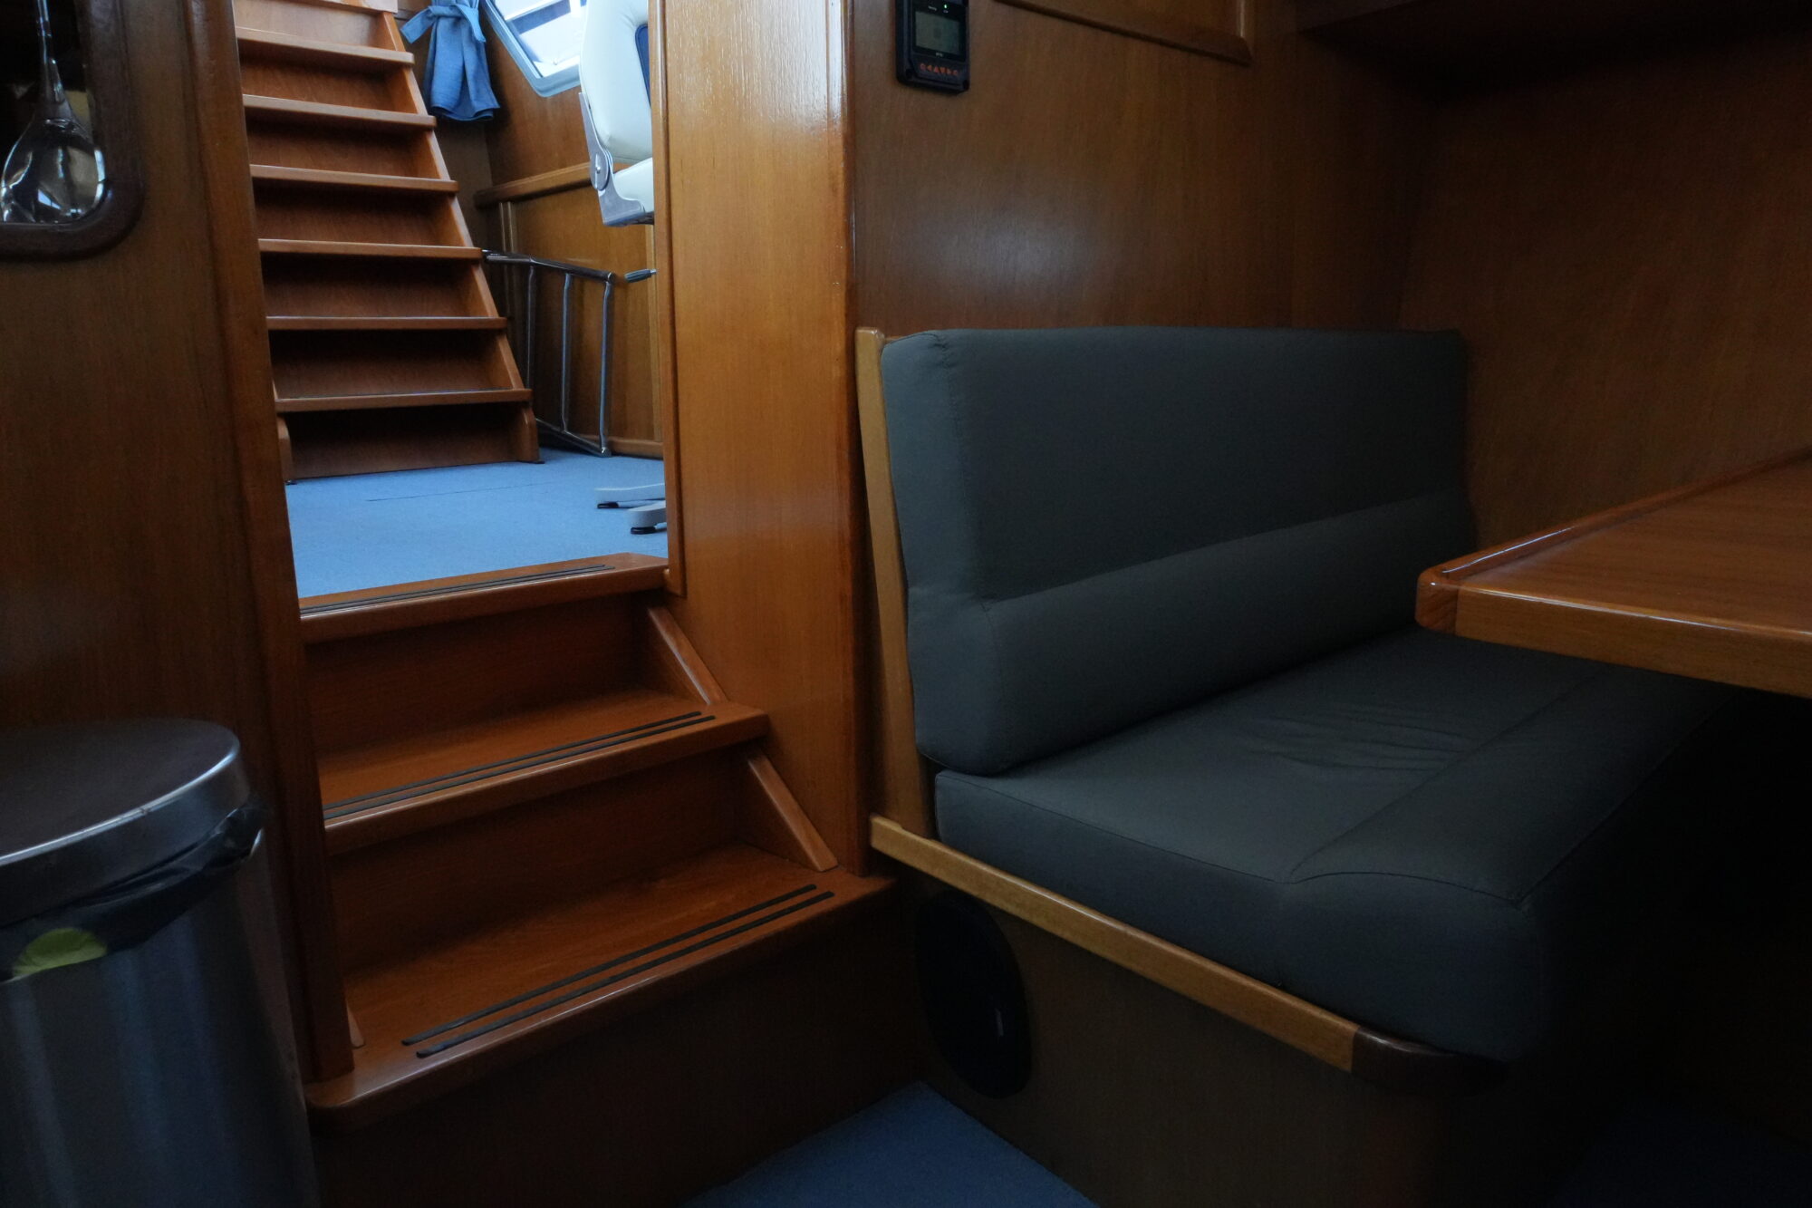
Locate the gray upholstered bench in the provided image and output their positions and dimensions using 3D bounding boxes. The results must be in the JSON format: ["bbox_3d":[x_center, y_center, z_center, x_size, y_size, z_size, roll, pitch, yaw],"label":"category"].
[{"bbox_3d":[0.706,-0.024,1.674,1.284,0.706,0.838,-11,16,-41],"label":"gray upholstered bench"}]

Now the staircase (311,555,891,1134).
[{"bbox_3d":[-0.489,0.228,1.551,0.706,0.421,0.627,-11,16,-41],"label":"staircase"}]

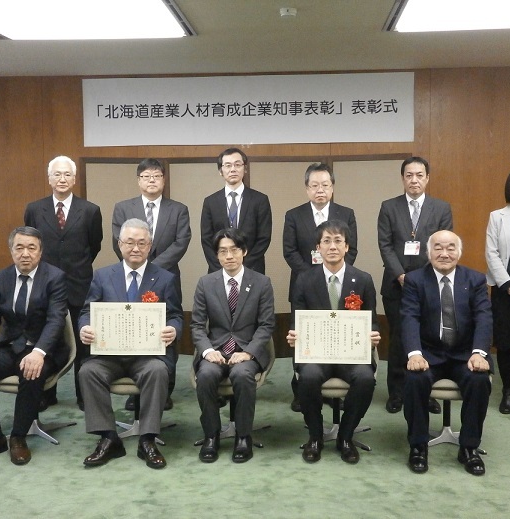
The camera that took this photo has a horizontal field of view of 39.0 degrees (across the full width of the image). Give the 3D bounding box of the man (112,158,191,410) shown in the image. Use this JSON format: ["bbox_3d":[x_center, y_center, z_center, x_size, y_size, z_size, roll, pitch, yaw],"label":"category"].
[{"bbox_3d":[-0.705,0.162,4.950,0.520,1.690,0.340,-1,5,-5],"label":"man"}]

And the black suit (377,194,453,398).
[{"bbox_3d":[1.075,0.244,4.849,0.500,1.360,0.310,0,5,7],"label":"black suit"}]

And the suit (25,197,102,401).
[{"bbox_3d":[-1.325,0.272,4.979,0.540,1.405,0.300,-1,5,-3],"label":"suit"}]

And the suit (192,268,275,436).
[{"bbox_3d":[-0.126,0.500,4.206,0.490,0.900,0.630,0,5,2],"label":"suit"}]

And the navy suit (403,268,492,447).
[{"bbox_3d":[1.084,0.523,4.117,0.530,0.900,0.650,1,5,10],"label":"navy suit"}]

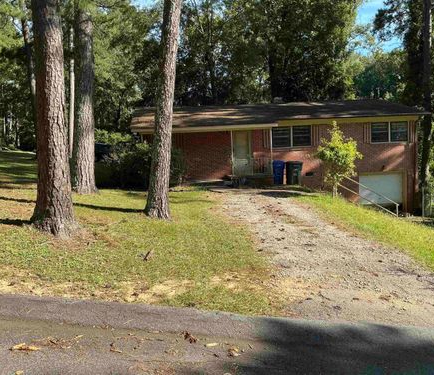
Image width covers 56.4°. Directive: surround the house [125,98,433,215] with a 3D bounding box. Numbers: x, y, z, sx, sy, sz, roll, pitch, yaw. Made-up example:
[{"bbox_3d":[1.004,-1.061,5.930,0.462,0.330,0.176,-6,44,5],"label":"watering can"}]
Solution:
[{"bbox_3d":[2.981,-1.745,23.552,14.900,6.200,9.700,-4,6,-8],"label":"house"}]

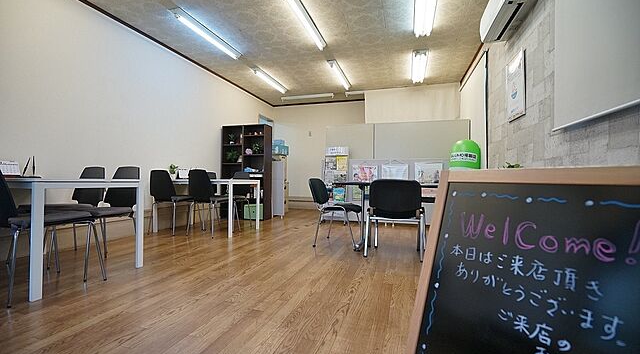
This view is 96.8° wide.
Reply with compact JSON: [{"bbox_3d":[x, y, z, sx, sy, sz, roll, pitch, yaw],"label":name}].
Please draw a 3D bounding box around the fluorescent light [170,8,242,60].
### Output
[{"bbox_3d":[-1.478,-1.874,3.864,0.160,0.110,1.290,0,-1,17],"label":"fluorescent light"}]

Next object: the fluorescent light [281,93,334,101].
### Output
[{"bbox_3d":[-0.288,-1.831,6.666,1.290,0.100,0.100,0,-1,17],"label":"fluorescent light"}]

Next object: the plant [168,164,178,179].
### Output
[{"bbox_3d":[-2.093,-0.078,4.067,0.120,0.195,0.120,0,-1,17],"label":"plant"}]

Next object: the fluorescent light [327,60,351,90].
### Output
[{"bbox_3d":[0.380,-1.842,5.232,0.160,0.110,1.290,0,-1,17],"label":"fluorescent light"}]

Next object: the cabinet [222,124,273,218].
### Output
[{"bbox_3d":[-1.420,-0.085,5.572,0.910,1.800,0.300,0,-1,17],"label":"cabinet"}]

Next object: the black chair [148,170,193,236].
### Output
[{"bbox_3d":[-2.062,0.357,4.005,0.440,0.865,0.510,0,-1,11],"label":"black chair"}]

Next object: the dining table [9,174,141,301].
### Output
[{"bbox_3d":[-2.135,0.371,2.183,1.235,0.728,0.715,0,-1,17],"label":"dining table"}]

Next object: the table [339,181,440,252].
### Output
[{"bbox_3d":[0.898,0.443,3.118,1.450,0.710,0.600,0,-1,23],"label":"table"}]

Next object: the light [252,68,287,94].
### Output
[{"bbox_3d":[-0.949,-1.847,5.563,0.160,0.110,1.290,0,-1,17],"label":"light"}]

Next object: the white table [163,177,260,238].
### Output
[{"bbox_3d":[-1.565,0.393,4.020,1.235,0.728,0.705,0,-1,17],"label":"white table"}]

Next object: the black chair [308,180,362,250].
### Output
[{"bbox_3d":[0.192,0.400,3.316,0.550,0.745,0.520,0,-1,22],"label":"black chair"}]

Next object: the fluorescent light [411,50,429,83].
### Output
[{"bbox_3d":[1.663,-1.783,4.751,0.230,0.090,1.270,0,-1,17],"label":"fluorescent light"}]

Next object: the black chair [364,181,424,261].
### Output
[{"bbox_3d":[0.745,0.398,2.840,0.530,0.750,0.545,0,-1,16],"label":"black chair"}]

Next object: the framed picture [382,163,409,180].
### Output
[{"bbox_3d":[1.296,-0.060,4.877,0.435,0.310,0.020,0,-1,17],"label":"framed picture"}]

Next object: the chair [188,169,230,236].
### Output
[{"bbox_3d":[-1.460,0.336,3.732,0.480,0.842,0.545,0,-1,19],"label":"chair"}]

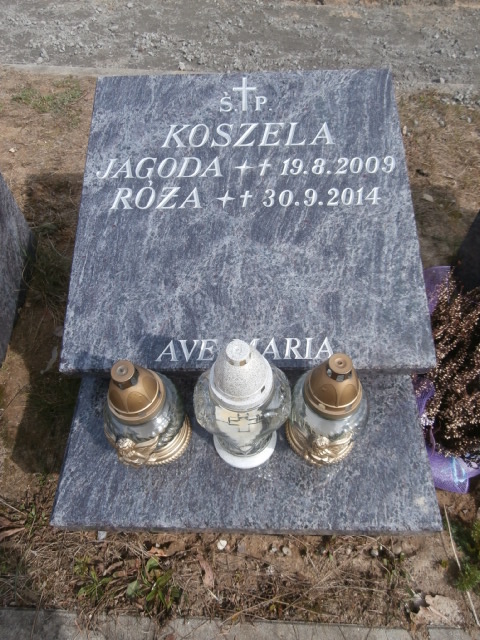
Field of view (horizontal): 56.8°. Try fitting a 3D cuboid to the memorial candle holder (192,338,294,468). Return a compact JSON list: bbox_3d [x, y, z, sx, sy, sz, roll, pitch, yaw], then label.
[{"bbox_3d":[0.003,0.107,0.571,0.122,0.284,0.122,-3,57,0],"label":"memorial candle holder"}]

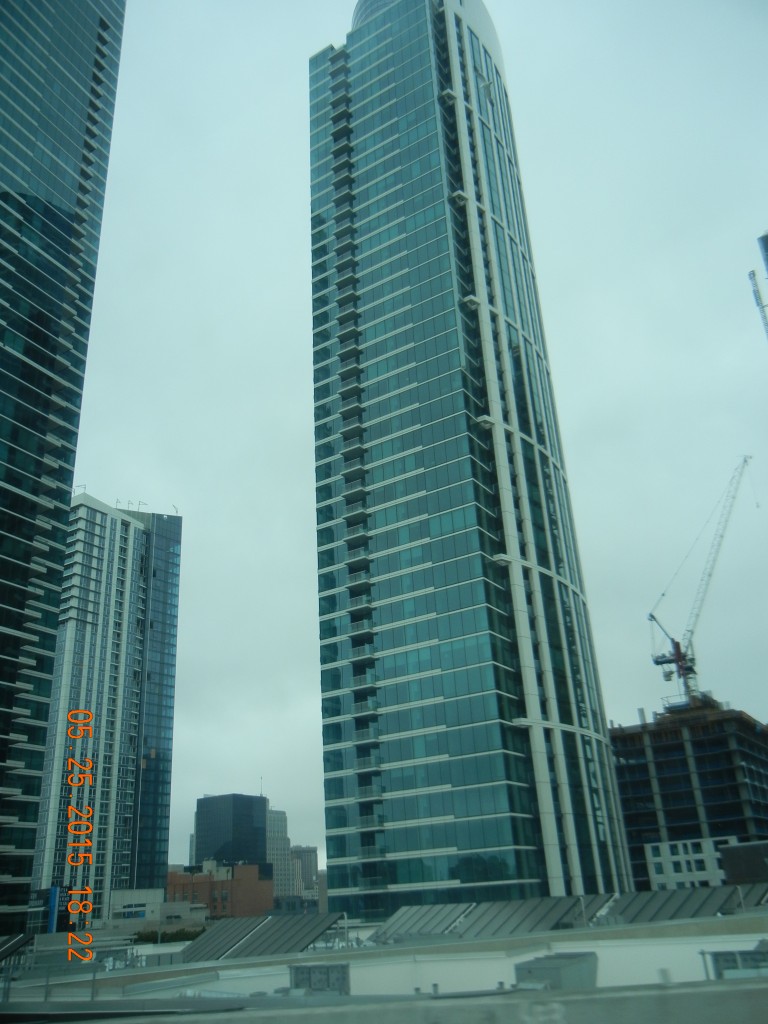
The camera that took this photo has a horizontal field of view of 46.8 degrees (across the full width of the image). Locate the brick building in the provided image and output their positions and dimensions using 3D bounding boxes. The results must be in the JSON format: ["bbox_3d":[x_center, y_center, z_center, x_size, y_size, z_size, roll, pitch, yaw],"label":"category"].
[{"bbox_3d":[-49.698,118.496,267.595,28.000,21.000,20.000,-17,-28,28],"label":"brick building"}]

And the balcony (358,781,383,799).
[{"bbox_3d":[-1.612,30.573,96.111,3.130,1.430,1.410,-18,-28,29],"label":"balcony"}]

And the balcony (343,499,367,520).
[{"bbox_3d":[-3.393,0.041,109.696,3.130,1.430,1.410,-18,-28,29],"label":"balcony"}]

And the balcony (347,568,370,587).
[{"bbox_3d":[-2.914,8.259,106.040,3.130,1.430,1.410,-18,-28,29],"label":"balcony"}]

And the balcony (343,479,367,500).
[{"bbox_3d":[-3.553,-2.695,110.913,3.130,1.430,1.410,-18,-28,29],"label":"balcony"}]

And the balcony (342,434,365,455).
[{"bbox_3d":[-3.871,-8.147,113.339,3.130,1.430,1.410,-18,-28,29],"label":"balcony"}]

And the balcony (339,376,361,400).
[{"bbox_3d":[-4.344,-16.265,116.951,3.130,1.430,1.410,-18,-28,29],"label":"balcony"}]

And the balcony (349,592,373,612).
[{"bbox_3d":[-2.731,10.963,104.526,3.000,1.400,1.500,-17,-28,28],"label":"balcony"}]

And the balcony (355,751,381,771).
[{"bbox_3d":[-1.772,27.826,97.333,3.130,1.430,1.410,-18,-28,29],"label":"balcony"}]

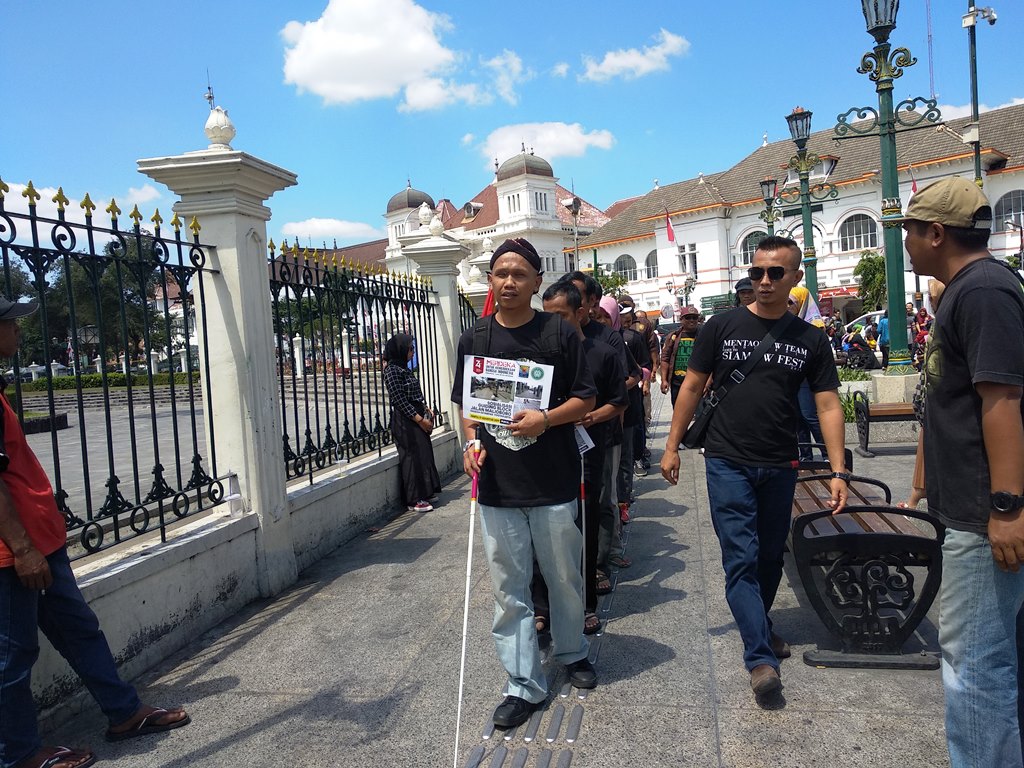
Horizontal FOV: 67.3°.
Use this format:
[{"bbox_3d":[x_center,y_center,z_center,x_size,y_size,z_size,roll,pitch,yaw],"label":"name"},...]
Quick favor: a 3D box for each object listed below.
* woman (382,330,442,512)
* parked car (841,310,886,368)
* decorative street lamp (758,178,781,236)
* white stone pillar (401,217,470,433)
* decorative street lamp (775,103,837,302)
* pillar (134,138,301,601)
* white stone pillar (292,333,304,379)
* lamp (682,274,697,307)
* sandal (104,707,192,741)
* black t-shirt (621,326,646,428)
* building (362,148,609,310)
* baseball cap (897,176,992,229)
[{"bbox_3d":[-0.912,0.330,6.971,0.480,1.560,0.460,-4,3,-3],"label":"woman"},{"bbox_3d":[11.437,-1.469,23.884,4.250,1.680,1.700,-3,3,28],"label":"parked car"},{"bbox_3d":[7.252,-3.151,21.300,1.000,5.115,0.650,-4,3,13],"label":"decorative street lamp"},{"bbox_3d":[-0.772,-0.461,8.993,0.651,2.957,0.651,-4,3,13],"label":"white stone pillar"},{"bbox_3d":[5.498,-2.707,14.296,0.550,4.850,1.200,-4,3,13],"label":"decorative street lamp"},{"bbox_3d":[-1.667,-0.080,4.721,0.651,2.700,0.651,-4,3,13],"label":"pillar"},{"bbox_3d":[-13.677,-1.751,49.500,0.660,2.961,0.660,-3,3,34],"label":"white stone pillar"},{"bbox_3d":[9.356,-3.590,41.000,0.900,4.600,0.900,-2,4,44],"label":"lamp"},{"bbox_3d":[-1.390,1.296,2.941,0.270,0.070,0.100,-5,3,-21],"label":"sandal"},{"bbox_3d":[0.838,-0.059,6.053,0.500,0.750,0.320,-4,3,13],"label":"black t-shirt"},{"bbox_3d":[-1.146,-10.977,75.865,20.500,17.600,15.000,-2,4,42],"label":"building"},{"bbox_3d":[1.089,-0.467,1.990,0.175,0.130,0.270,-7,11,-41],"label":"baseball cap"}]

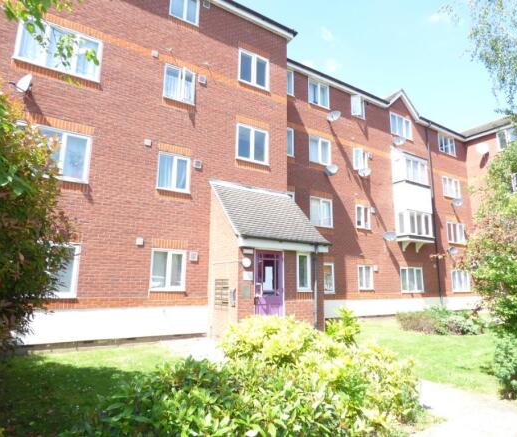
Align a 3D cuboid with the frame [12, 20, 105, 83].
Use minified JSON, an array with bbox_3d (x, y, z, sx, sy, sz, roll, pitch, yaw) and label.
[{"bbox_3d":[-4.671,-4.012,7.997,1.742,1.148,0.100,7,-13,-31],"label":"frame"}]

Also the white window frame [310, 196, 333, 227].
[{"bbox_3d":[2.526,-0.233,13.448,1.181,1.110,0.100,7,-13,-31],"label":"white window frame"}]

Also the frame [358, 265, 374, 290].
[{"bbox_3d":[4.564,2.508,14.234,0.920,0.981,0.100,7,-13,-31],"label":"frame"}]

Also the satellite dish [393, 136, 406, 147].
[{"bbox_3d":[7.119,-3.880,16.969,0.579,0.477,0.325,-6,-24,32],"label":"satellite dish"}]

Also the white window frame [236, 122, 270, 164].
[{"bbox_3d":[-0.162,-2.340,10.817,1.191,1.198,0.100,7,-12,-30],"label":"white window frame"}]

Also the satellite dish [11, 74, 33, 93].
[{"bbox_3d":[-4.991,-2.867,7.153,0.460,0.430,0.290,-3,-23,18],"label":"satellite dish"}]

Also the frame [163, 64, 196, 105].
[{"bbox_3d":[-2.277,-3.874,9.797,0.926,1.067,0.130,7,-12,-30],"label":"frame"}]

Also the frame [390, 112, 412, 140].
[{"bbox_3d":[7.587,-4.849,17.850,1.750,1.198,0.100,7,-12,-30],"label":"frame"}]

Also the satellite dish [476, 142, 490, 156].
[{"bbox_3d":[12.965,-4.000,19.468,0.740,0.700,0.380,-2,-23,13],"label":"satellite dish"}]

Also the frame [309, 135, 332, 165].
[{"bbox_3d":[2.639,-2.855,14.344,1.189,1.179,0.100,7,-12,-30],"label":"frame"}]

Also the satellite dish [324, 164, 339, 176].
[{"bbox_3d":[3.063,-2.029,14.035,0.579,0.477,0.325,-6,-24,32],"label":"satellite dish"}]

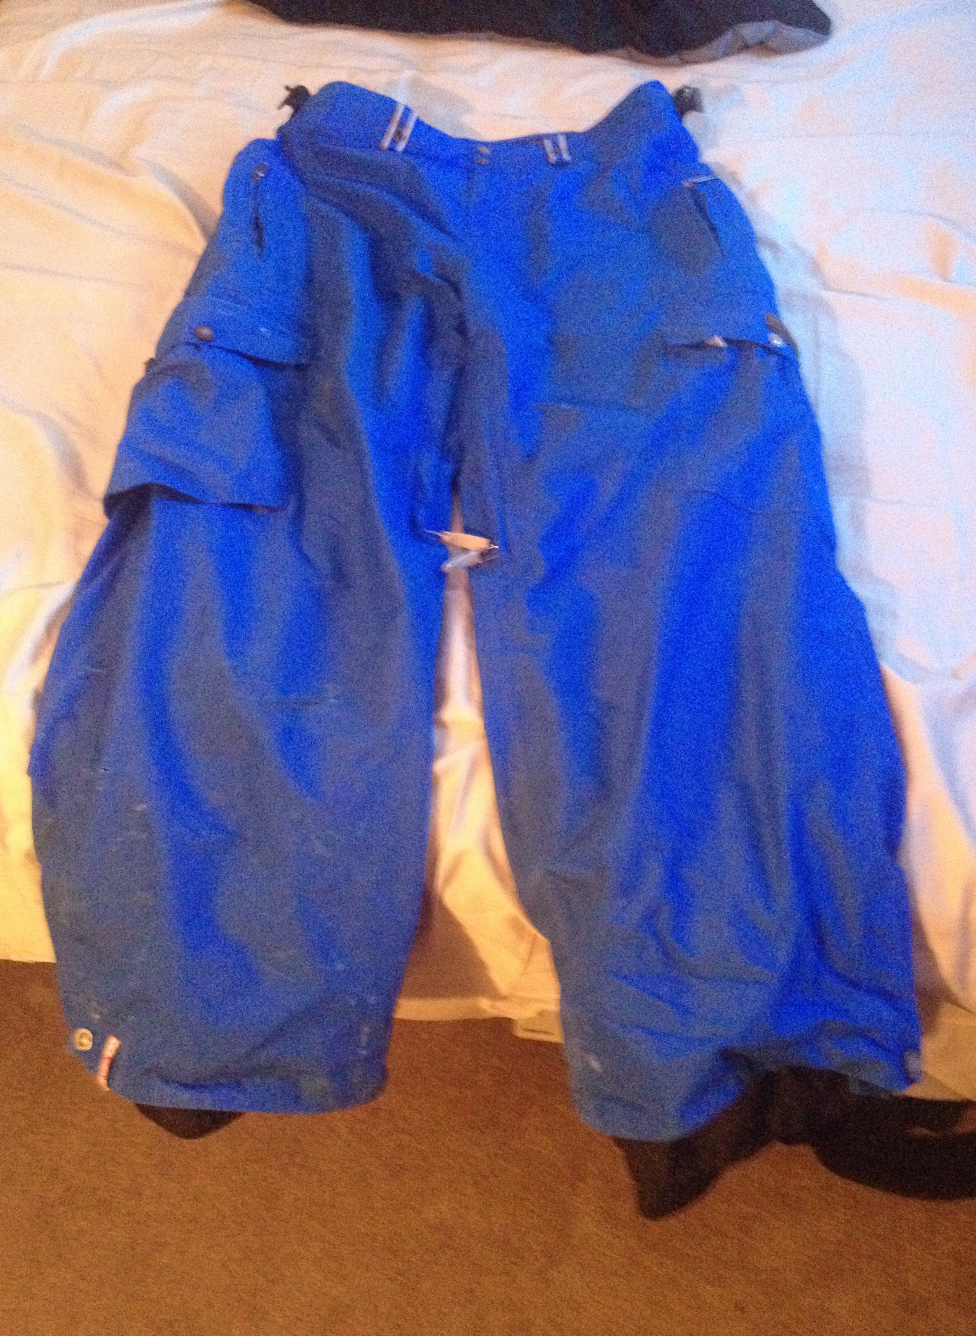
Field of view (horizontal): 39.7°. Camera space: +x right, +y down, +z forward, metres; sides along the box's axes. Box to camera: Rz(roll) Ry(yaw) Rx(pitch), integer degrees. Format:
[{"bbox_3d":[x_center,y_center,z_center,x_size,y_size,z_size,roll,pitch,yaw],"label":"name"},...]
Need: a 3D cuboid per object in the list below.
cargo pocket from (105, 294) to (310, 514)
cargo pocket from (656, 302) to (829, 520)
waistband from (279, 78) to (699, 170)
[{"bbox_3d":[-0.259,-0.243,1.252,0.175,0.060,0.210,-3,64,21],"label":"cargo pocket"},{"bbox_3d":[0.235,-0.237,1.249,0.155,0.050,0.210,4,64,-20],"label":"cargo pocket"},{"bbox_3d":[0.002,-0.562,1.399,0.420,0.070,0.085,0,66,0],"label":"waistband"}]

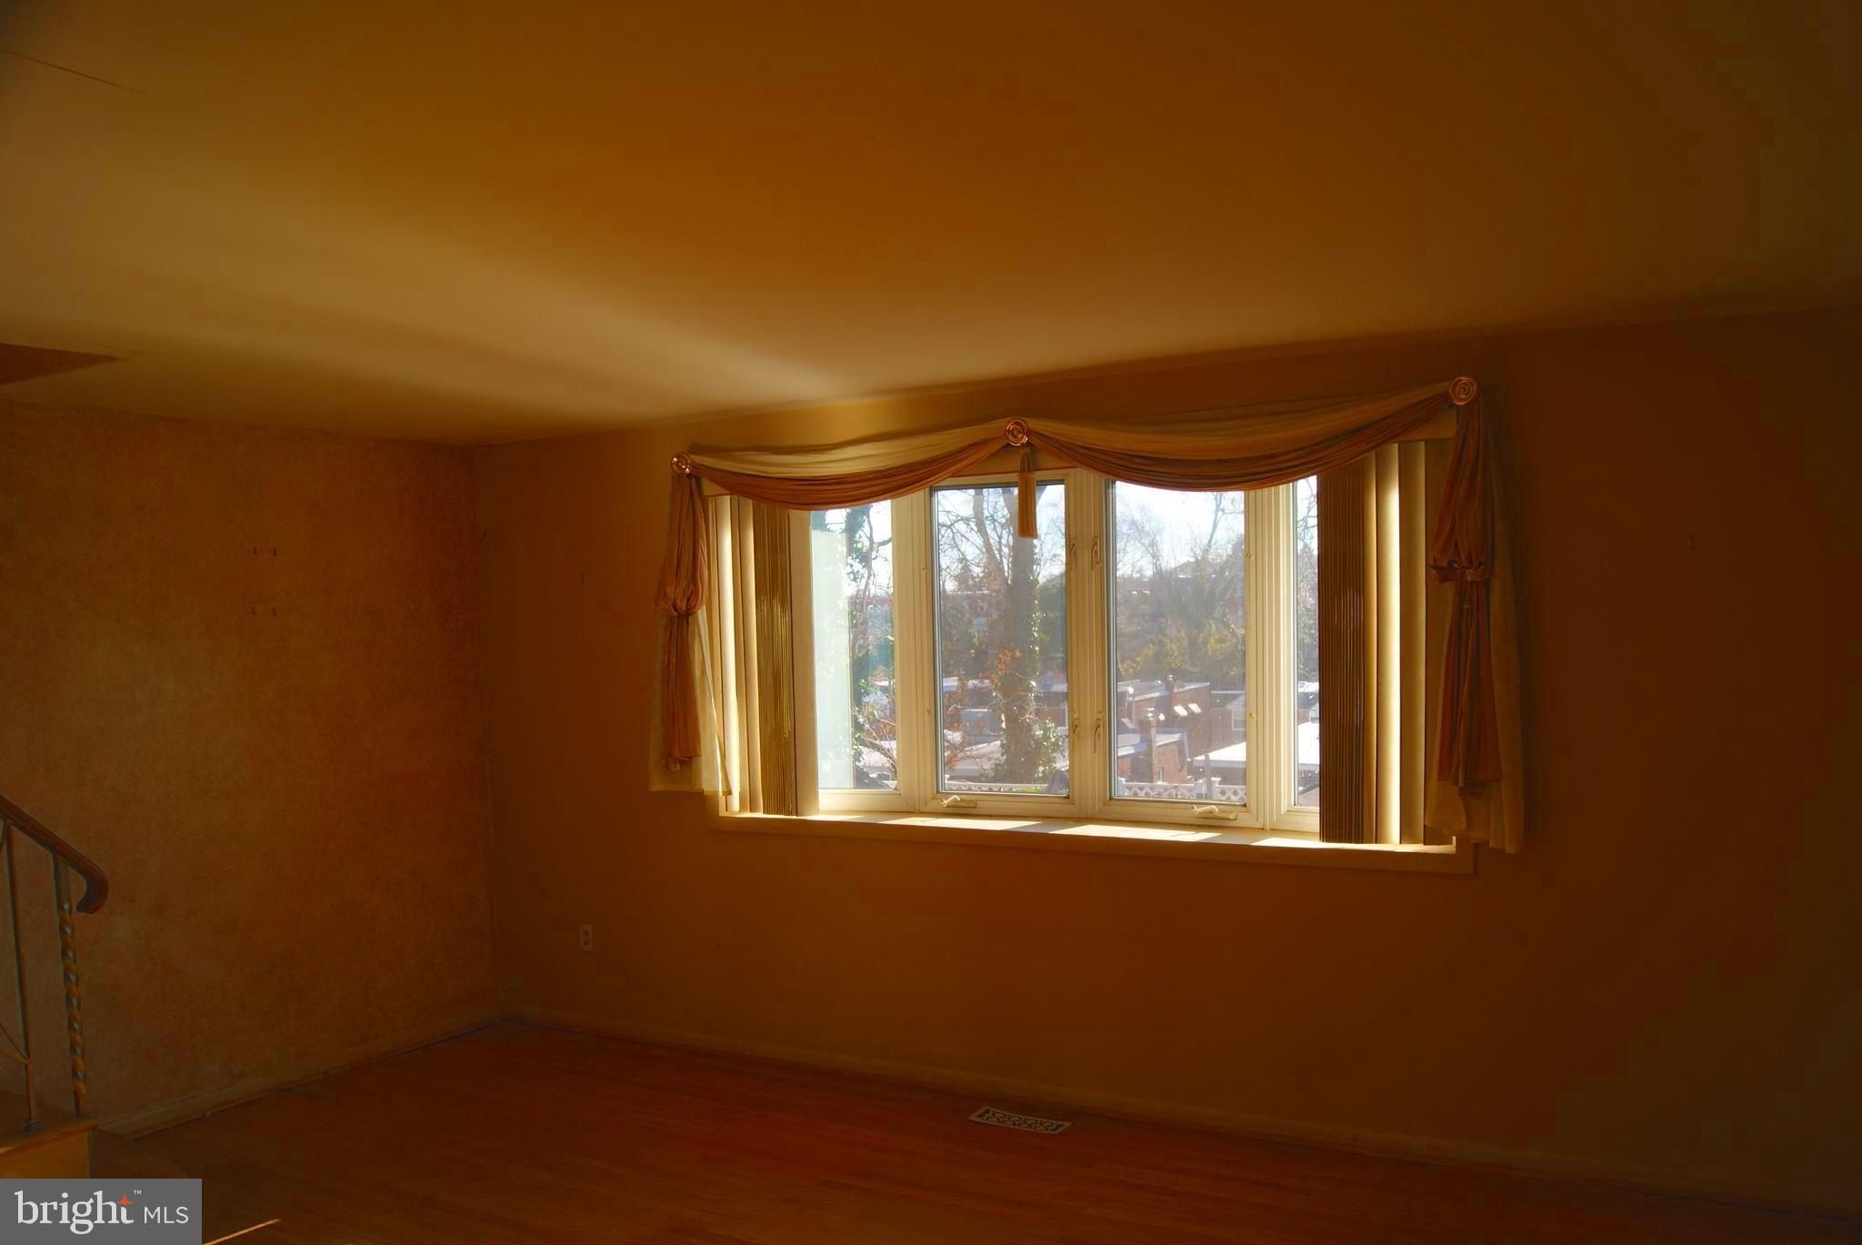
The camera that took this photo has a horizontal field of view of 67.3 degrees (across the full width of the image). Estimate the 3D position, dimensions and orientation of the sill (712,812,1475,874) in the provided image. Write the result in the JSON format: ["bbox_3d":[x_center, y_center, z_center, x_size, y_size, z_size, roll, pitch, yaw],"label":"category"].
[{"bbox_3d":[0.456,0.750,4.948,2.780,0.064,0.320,-1,1,27],"label":"sill"}]

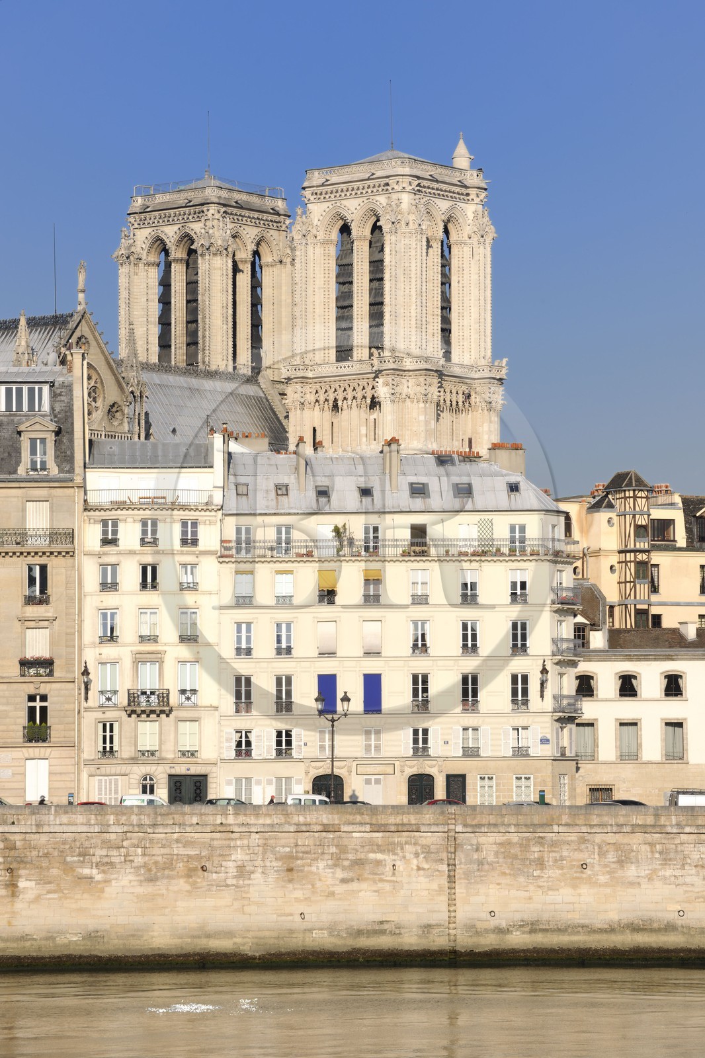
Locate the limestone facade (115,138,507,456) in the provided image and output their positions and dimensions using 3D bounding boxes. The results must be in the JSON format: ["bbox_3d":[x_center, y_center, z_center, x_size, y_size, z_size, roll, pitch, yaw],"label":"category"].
[{"bbox_3d":[-6.205,-4.839,406.162,43.000,71.000,16.000,-4,-5,39],"label":"limestone facade"}]

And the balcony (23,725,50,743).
[{"bbox_3d":[-18.841,12.245,219.542,1.620,1.030,0.320,0,-4,0],"label":"balcony"}]

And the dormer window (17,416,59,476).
[{"bbox_3d":[-18.939,-4.987,221.557,2.500,3.550,1.400,0,-4,0],"label":"dormer window"}]

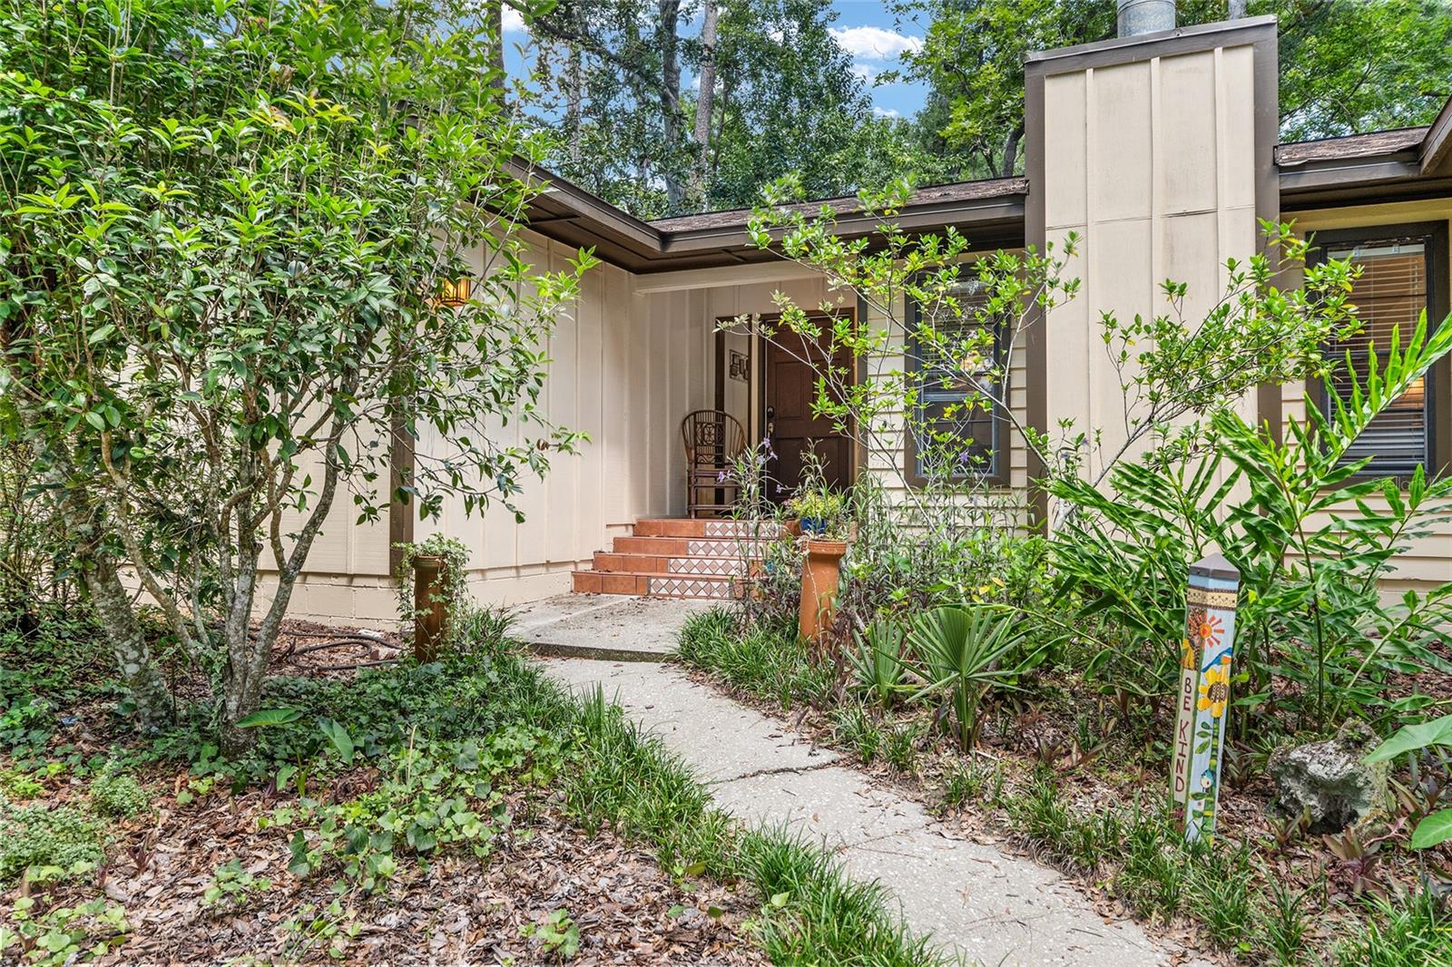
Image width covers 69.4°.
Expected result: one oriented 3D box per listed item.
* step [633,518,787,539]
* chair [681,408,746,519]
[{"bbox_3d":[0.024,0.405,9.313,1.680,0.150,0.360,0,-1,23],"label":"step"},{"bbox_3d":[-0.105,-0.173,9.850,0.580,1.030,0.580,0,-1,-10],"label":"chair"}]

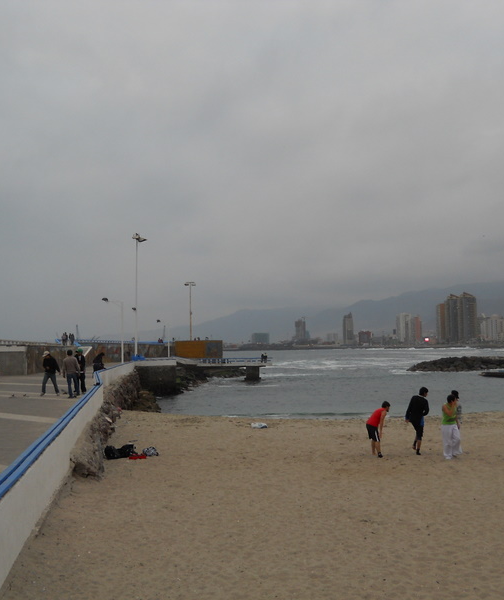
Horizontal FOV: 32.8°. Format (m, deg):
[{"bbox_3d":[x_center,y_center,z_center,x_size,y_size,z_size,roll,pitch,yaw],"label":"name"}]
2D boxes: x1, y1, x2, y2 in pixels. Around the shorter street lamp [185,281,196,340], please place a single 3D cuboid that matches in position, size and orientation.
[{"bbox_3d":[-11.807,3.269,165.058,2.200,13.327,1.300,0,-3,0],"label":"shorter street lamp"}]

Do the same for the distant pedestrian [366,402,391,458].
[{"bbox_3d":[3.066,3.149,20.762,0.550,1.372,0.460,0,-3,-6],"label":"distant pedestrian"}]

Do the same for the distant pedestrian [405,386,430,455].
[{"bbox_3d":[4.077,2.989,21.071,0.520,1.683,0.480,-2,-4,30],"label":"distant pedestrian"}]

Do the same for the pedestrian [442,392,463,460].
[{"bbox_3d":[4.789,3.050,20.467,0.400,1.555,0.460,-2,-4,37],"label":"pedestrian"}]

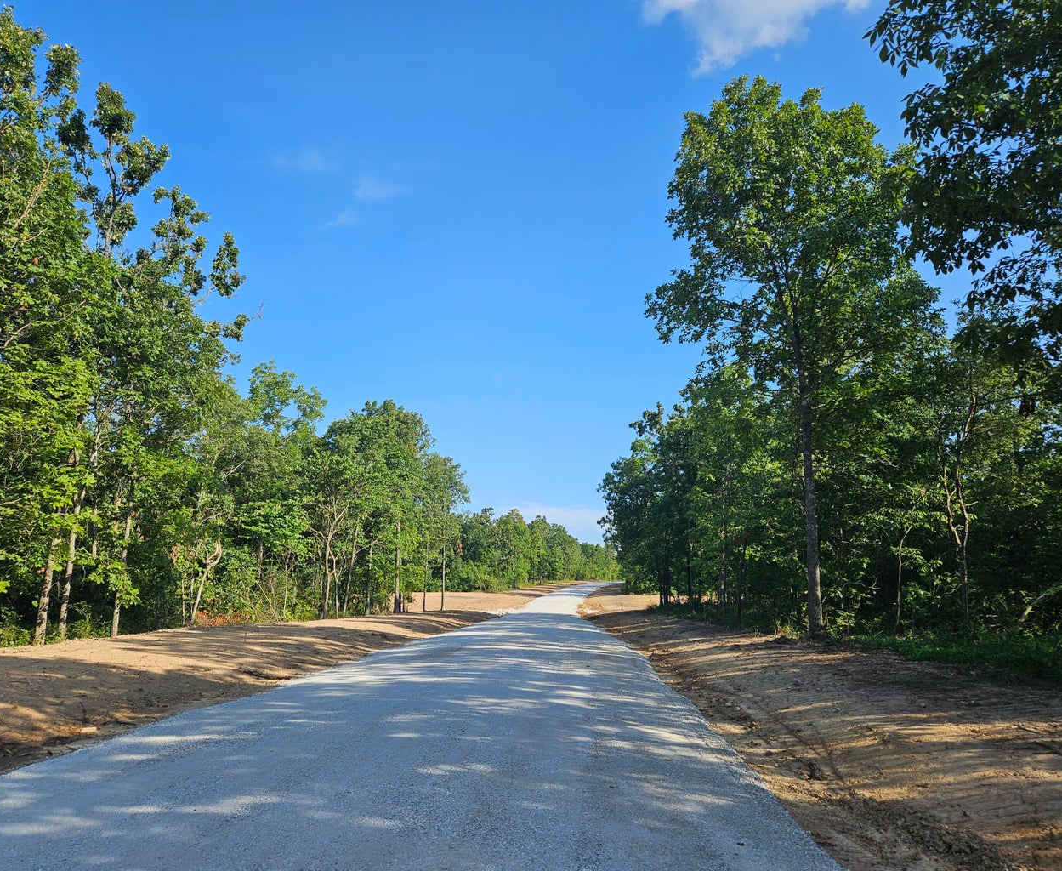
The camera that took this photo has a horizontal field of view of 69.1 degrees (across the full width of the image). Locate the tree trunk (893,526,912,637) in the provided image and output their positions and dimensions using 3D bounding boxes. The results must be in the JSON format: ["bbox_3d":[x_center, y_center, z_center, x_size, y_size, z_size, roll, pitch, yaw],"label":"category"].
[{"bbox_3d":[8.894,3.482,18.476,0.420,2.630,0.280,0,-10,0],"label":"tree trunk"}]

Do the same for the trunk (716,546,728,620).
[{"bbox_3d":[7.779,6.021,31.431,0.360,3.030,0.330,0,-10,0],"label":"trunk"}]

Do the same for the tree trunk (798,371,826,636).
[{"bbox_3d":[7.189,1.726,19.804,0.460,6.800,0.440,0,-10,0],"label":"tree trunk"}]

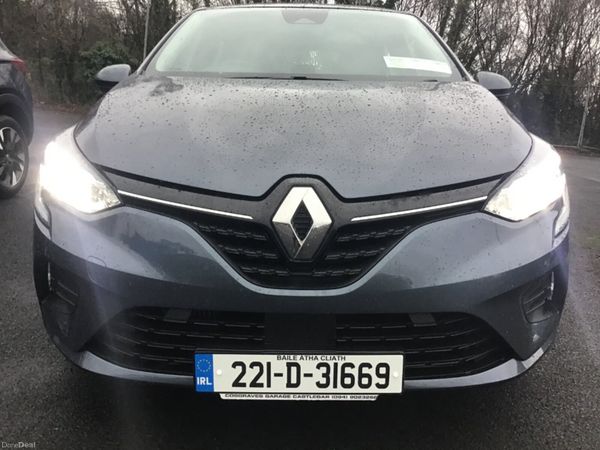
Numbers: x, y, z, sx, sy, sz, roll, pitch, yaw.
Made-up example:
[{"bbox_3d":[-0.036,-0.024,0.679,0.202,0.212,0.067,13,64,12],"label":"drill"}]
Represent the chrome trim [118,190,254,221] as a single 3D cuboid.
[{"bbox_3d":[-0.292,-0.055,1.325,0.380,0.050,0.070,5,17,13],"label":"chrome trim"}]

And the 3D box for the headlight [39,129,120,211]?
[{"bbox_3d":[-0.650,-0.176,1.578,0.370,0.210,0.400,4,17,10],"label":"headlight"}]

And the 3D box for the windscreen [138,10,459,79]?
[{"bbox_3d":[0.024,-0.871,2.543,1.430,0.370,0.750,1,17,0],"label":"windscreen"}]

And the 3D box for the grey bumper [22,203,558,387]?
[{"bbox_3d":[0.004,0.176,1.546,1.750,0.520,0.520,1,17,0],"label":"grey bumper"}]

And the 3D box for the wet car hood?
[{"bbox_3d":[0.013,-0.328,1.758,1.460,0.270,1.000,1,17,0],"label":"wet car hood"}]

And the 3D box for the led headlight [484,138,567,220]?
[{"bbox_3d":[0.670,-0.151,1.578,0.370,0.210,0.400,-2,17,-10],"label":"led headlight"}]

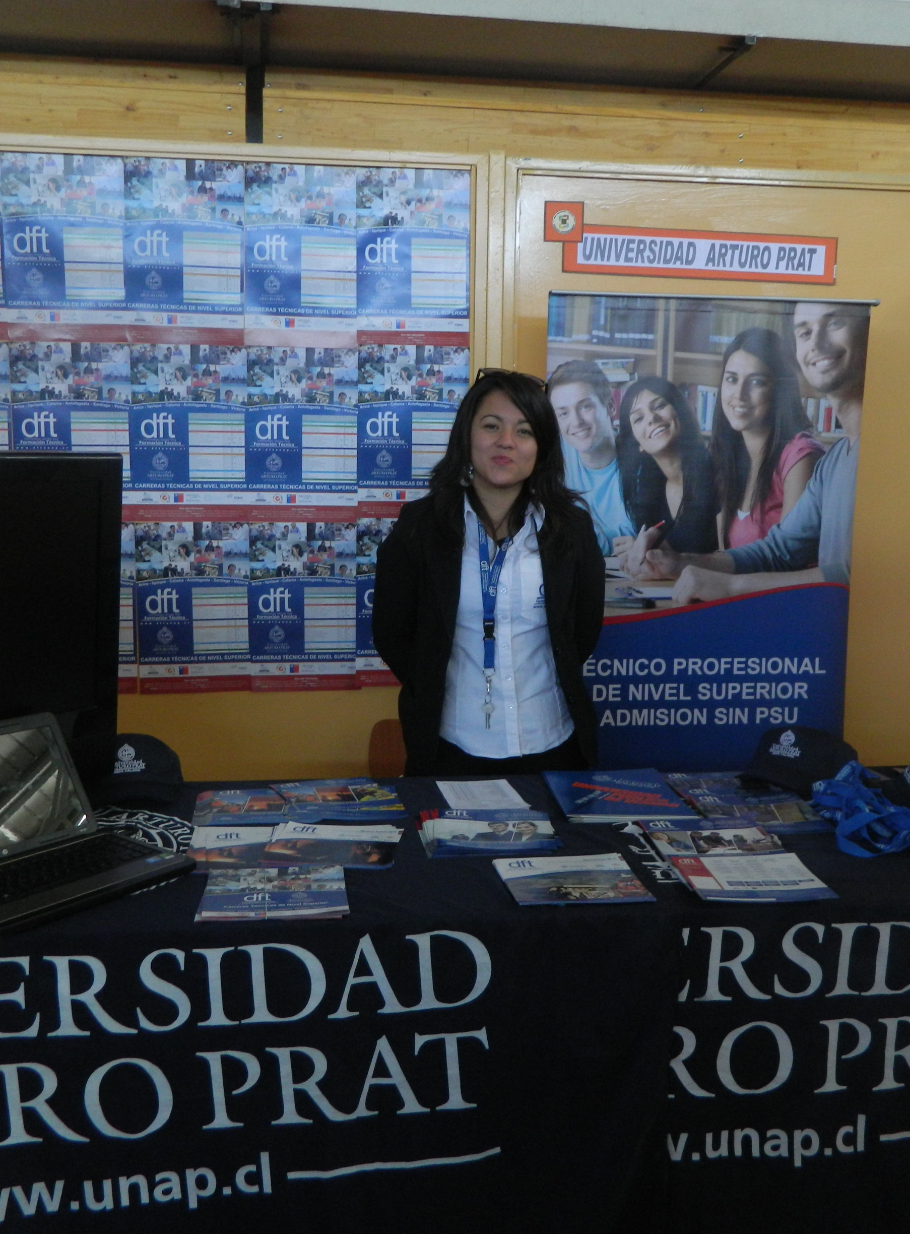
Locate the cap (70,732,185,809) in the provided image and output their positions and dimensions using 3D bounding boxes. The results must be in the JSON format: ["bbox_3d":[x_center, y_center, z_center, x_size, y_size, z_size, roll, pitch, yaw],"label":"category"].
[{"bbox_3d":[-0.602,0.261,2.192,0.190,0.118,0.265,-1,8,-12],"label":"cap"}]

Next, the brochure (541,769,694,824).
[{"bbox_3d":[0.296,0.327,2.183,0.233,0.014,0.299,0,8,-6],"label":"brochure"}]

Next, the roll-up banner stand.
[{"bbox_3d":[0.623,0.117,2.990,0.830,1.788,0.060,-1,8,-8],"label":"roll-up banner stand"}]

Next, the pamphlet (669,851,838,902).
[{"bbox_3d":[0.462,0.406,1.849,0.210,0.006,0.203,-1,8,-4],"label":"pamphlet"}]

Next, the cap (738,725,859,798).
[{"bbox_3d":[0.659,0.259,2.284,0.190,0.118,0.265,8,10,43],"label":"cap"}]

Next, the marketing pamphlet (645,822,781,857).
[{"bbox_3d":[0.445,0.384,2.035,0.210,0.006,0.210,-1,8,-5],"label":"marketing pamphlet"}]

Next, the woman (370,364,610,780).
[{"bbox_3d":[0.073,0.259,2.664,0.508,1.592,0.310,-1,8,-8],"label":"woman"}]

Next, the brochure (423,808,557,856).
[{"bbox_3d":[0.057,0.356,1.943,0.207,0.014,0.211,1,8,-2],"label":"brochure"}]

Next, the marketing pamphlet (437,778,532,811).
[{"bbox_3d":[0.048,0.348,2.325,0.148,0.004,0.200,-1,8,-9],"label":"marketing pamphlet"}]

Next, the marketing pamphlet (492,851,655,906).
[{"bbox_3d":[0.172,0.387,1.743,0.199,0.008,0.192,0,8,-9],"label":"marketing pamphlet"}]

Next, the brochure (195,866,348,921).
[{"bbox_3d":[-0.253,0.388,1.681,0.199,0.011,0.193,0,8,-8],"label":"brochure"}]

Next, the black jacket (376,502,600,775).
[{"bbox_3d":[0.073,0.062,2.638,0.508,0.660,0.290,-1,8,-8],"label":"black jacket"}]

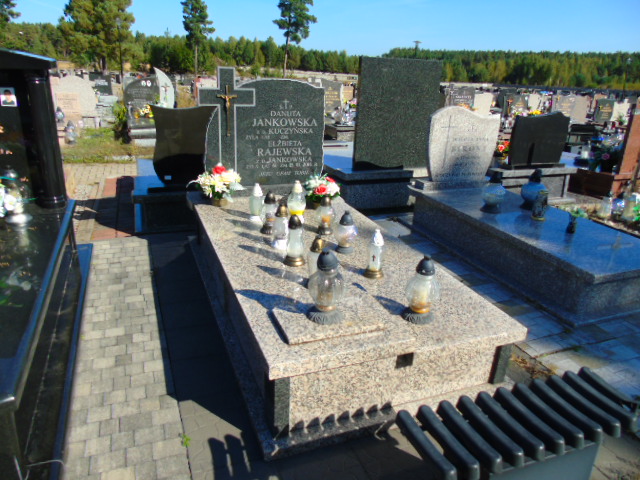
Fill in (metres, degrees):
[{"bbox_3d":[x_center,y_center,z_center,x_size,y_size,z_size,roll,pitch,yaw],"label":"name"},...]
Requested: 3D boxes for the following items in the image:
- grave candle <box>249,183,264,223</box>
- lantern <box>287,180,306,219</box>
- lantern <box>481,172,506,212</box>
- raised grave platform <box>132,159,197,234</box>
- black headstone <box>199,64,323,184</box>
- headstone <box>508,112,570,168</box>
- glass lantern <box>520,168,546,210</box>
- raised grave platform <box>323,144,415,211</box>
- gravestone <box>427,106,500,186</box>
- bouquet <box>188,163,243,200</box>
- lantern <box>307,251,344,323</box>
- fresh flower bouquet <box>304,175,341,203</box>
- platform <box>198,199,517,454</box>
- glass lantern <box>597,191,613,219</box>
[{"bbox_3d":[-0.439,-0.268,3.255,0.105,0.272,0.105,-4,20,-20],"label":"grave candle"},{"bbox_3d":[-0.162,-0.290,3.350,0.135,0.280,0.135,3,19,-1],"label":"lantern"},{"bbox_3d":[1.442,-0.408,3.821,0.205,0.335,0.205,-5,22,-20],"label":"lantern"},{"bbox_3d":[-1.493,-0.541,4.903,0.895,0.353,1.800,-4,20,-20],"label":"raised grave platform"},{"bbox_3d":[-0.442,-0.871,3.638,0.980,0.900,0.095,-5,22,-20],"label":"black headstone"},{"bbox_3d":[2.675,-1.239,5.636,0.800,0.630,0.090,-4,20,-20],"label":"headstone"},{"bbox_3d":[1.826,-0.441,3.961,0.225,0.335,0.225,-5,22,-20],"label":"glass lantern"},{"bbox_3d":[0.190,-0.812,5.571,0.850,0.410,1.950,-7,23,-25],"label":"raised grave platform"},{"bbox_3d":[1.344,-0.918,4.446,0.770,0.710,0.090,-5,22,-20],"label":"gravestone"},{"bbox_3d":[-0.805,-0.426,3.599,0.420,0.310,0.320,-4,20,-20],"label":"bouquet"},{"bbox_3d":[0.027,0.186,1.926,0.155,0.304,0.155,3,19,-1],"label":"lantern"},{"bbox_3d":[0.018,-0.405,3.519,0.270,0.230,0.250,3,21,-1],"label":"fresh flower bouquet"},{"bbox_3d":[-0.086,0.177,2.995,1.234,0.363,2.586,-4,20,-20],"label":"platform"},{"bbox_3d":[2.986,-0.378,4.826,0.155,0.275,0.155,-5,22,-20],"label":"glass lantern"}]

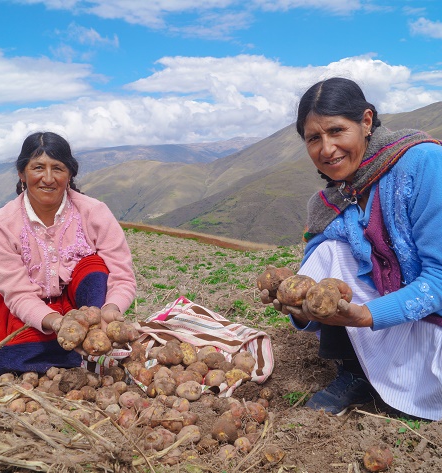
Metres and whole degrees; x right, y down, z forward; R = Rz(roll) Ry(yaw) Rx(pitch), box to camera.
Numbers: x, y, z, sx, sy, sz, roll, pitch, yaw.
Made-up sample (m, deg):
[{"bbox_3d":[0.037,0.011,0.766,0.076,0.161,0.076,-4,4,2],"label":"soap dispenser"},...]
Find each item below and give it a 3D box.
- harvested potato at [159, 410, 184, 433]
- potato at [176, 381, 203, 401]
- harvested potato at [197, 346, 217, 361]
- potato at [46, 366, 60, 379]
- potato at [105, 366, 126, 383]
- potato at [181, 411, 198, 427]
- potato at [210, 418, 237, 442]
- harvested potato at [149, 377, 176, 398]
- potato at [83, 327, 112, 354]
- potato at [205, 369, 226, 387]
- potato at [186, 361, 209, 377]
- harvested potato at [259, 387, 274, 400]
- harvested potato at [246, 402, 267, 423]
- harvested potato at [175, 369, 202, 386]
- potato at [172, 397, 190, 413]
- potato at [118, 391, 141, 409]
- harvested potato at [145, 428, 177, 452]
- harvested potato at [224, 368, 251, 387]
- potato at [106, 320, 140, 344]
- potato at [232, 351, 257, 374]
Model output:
[{"bbox_3d":[-0.116,0.430,1.236,0.063,0.051,0.056,0,8,0],"label":"harvested potato"},{"bbox_3d":[-0.081,0.398,1.375,0.067,0.052,0.057,0,8,0],"label":"potato"},{"bbox_3d":[-0.044,0.358,1.610,0.061,0.050,0.053,0,3,0],"label":"harvested potato"},{"bbox_3d":[-0.510,0.414,1.620,0.042,0.037,0.040,0,3,0],"label":"potato"},{"bbox_3d":[-0.302,0.395,1.524,0.063,0.054,0.057,0,8,0],"label":"potato"},{"bbox_3d":[-0.079,0.453,1.320,0.045,0.038,0.045,-1,8,-4],"label":"potato"},{"bbox_3d":[0.008,0.443,1.215,0.064,0.057,0.059,0,8,0],"label":"potato"},{"bbox_3d":[-0.159,0.411,1.450,0.074,0.058,0.060,0,3,0],"label":"harvested potato"},{"bbox_3d":[-0.325,0.276,1.401,0.075,0.068,0.071,0,8,0],"label":"potato"},{"bbox_3d":[-0.015,0.389,1.463,0.060,0.051,0.056,0,8,0],"label":"potato"},{"bbox_3d":[-0.068,0.385,1.540,0.062,0.048,0.055,0,8,-3],"label":"potato"},{"bbox_3d":[0.128,0.437,1.480,0.038,0.035,0.038,1,8,5],"label":"harvested potato"},{"bbox_3d":[0.085,0.432,1.308,0.057,0.050,0.054,0,8,0],"label":"harvested potato"},{"bbox_3d":[-0.092,0.403,1.500,0.077,0.058,0.060,0,3,0],"label":"harvested potato"},{"bbox_3d":[-0.101,0.434,1.370,0.044,0.038,0.043,-1,8,-4],"label":"potato"},{"bbox_3d":[-0.237,0.423,1.380,0.056,0.046,0.050,0,3,0],"label":"potato"},{"bbox_3d":[-0.141,0.473,1.240,0.068,0.050,0.056,-1,8,-7],"label":"harvested potato"},{"bbox_3d":[0.046,0.397,1.500,0.068,0.053,0.056,0,8,2],"label":"harvested potato"},{"bbox_3d":[-0.272,0.265,1.470,0.086,0.064,0.066,0,3,0],"label":"potato"},{"bbox_3d":[0.068,0.368,1.550,0.066,0.060,0.062,0,8,3],"label":"potato"}]

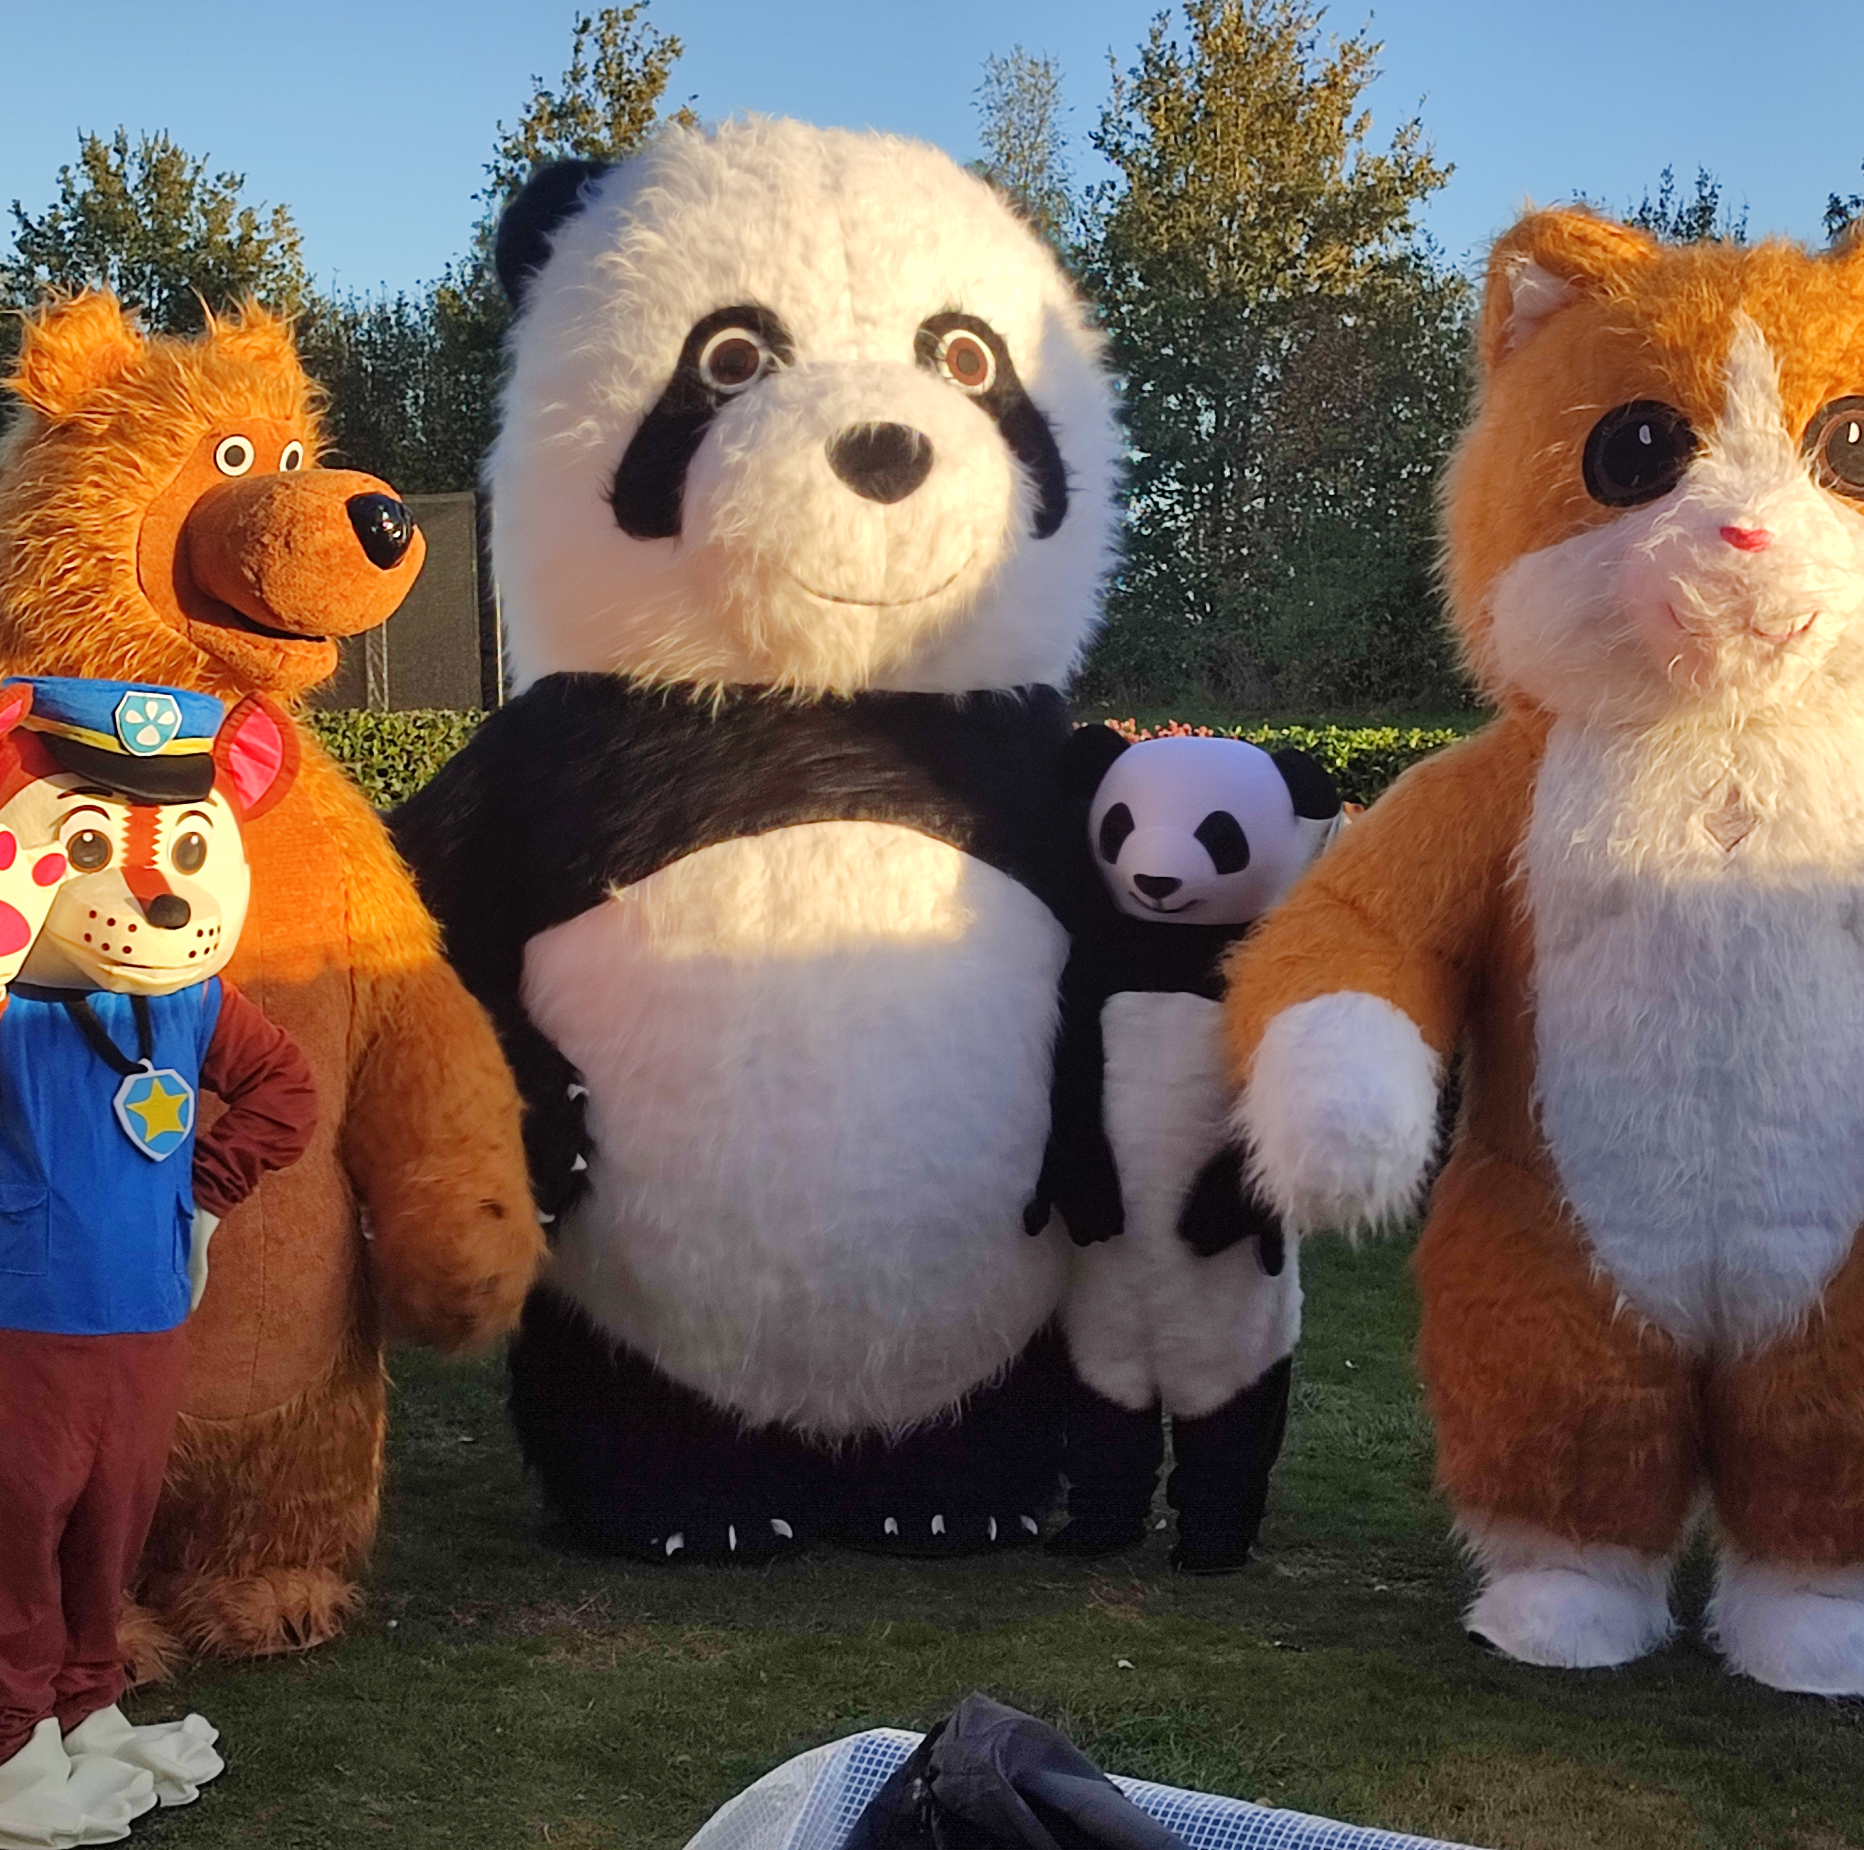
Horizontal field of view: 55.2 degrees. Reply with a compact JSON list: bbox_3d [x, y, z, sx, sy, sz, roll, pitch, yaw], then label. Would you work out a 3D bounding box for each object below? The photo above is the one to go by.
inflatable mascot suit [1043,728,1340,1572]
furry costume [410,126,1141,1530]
[{"bbox_3d":[0.550,0.452,3.721,0.640,1.720,0.480,2,4,22],"label":"inflatable mascot suit"},{"bbox_3d":[-0.380,-0.194,3.996,1.550,2.970,1.250,-1,4,-14],"label":"furry costume"}]

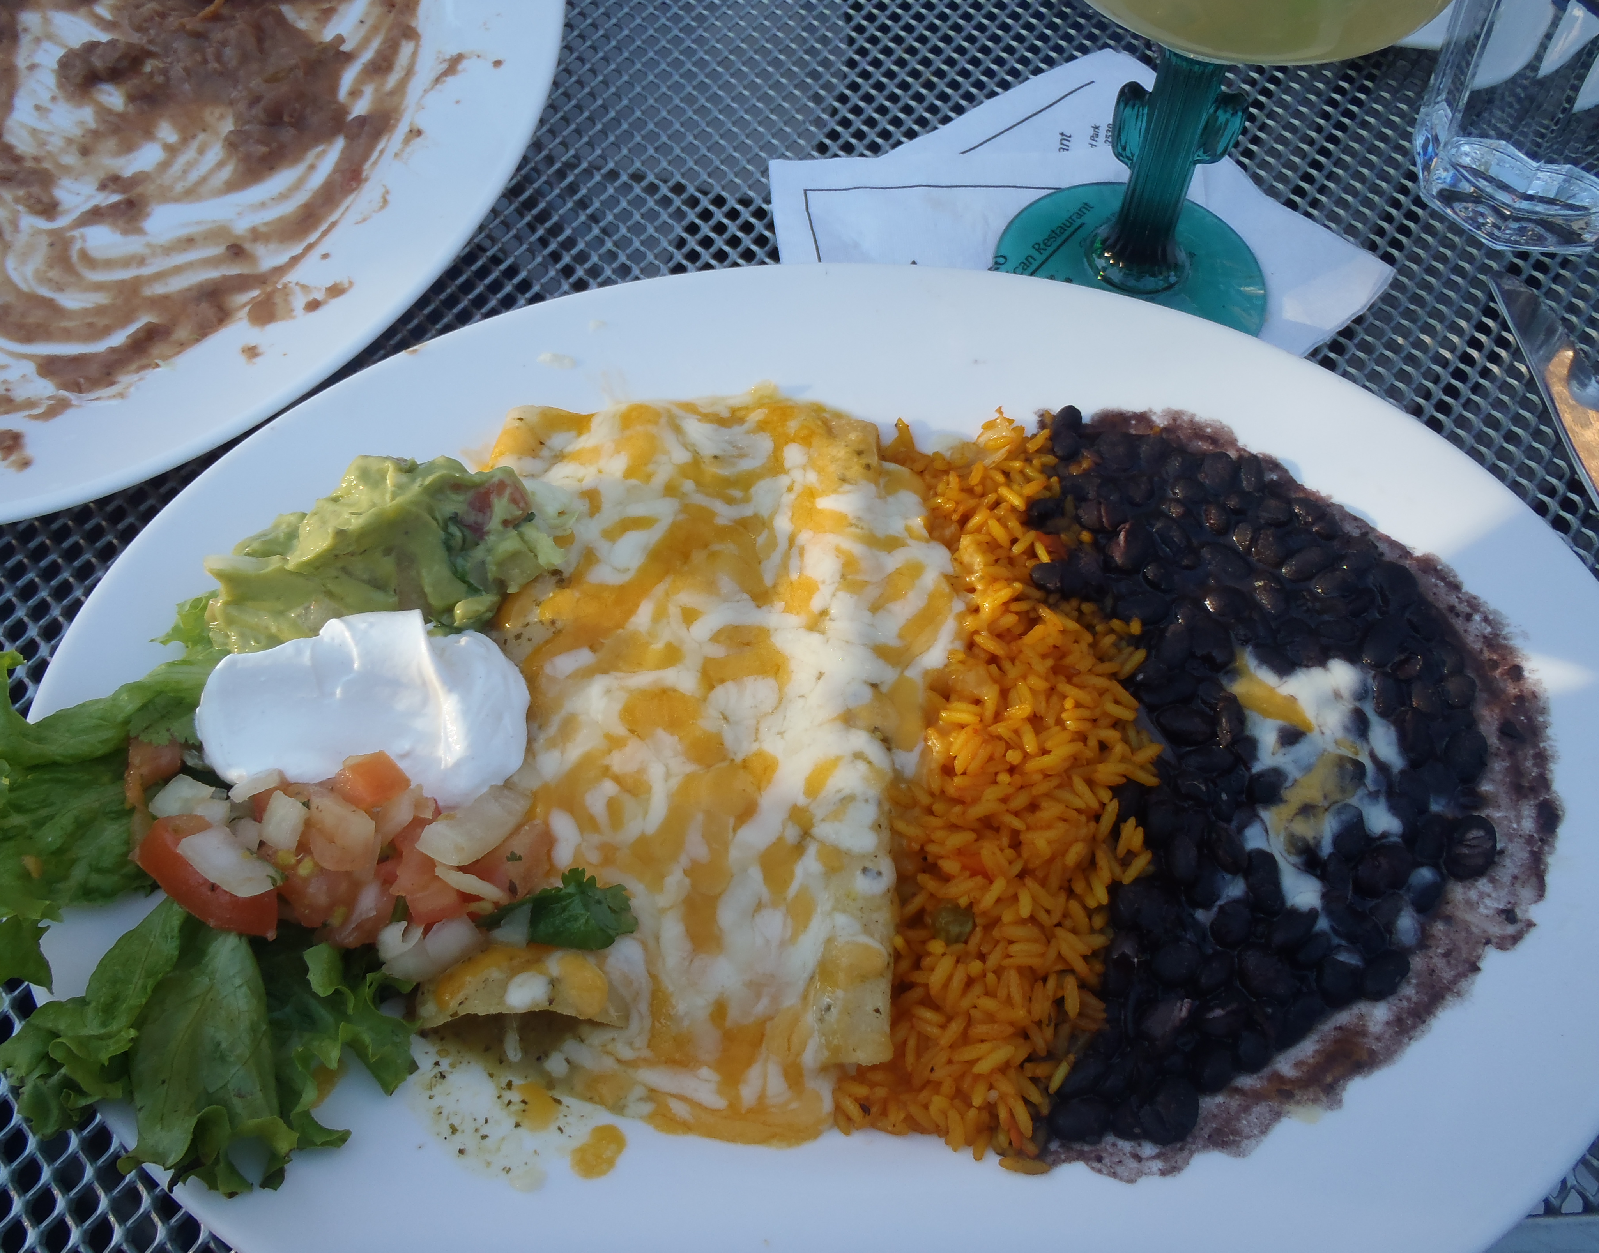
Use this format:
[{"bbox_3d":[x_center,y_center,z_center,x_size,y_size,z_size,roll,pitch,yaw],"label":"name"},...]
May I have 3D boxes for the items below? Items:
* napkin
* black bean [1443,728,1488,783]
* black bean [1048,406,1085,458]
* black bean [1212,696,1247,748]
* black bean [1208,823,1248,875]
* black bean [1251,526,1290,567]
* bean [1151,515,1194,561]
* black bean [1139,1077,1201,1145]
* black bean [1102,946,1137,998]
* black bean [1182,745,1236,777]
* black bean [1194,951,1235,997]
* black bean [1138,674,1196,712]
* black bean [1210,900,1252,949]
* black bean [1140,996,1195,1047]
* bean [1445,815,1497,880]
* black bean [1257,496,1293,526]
[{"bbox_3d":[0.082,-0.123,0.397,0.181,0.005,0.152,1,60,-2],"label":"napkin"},{"bbox_3d":[0.151,0.029,0.305,0.009,0.008,0.014,18,61,9],"label":"black bean"},{"bbox_3d":[0.065,-0.047,0.330,0.008,0.007,0.015,14,61,6],"label":"black bean"},{"bbox_3d":[0.095,0.021,0.298,0.007,0.008,0.013,3,60,1],"label":"black bean"},{"bbox_3d":[0.090,0.047,0.283,0.007,0.007,0.012,-19,62,-12],"label":"black bean"},{"bbox_3d":[0.111,-0.019,0.318,0.008,0.007,0.011,-4,60,-5],"label":"black bean"},{"bbox_3d":[0.089,-0.021,0.324,0.008,0.007,0.013,-25,63,-15],"label":"bean"},{"bbox_3d":[0.072,0.094,0.263,0.011,0.009,0.014,37,66,18],"label":"black bean"},{"bbox_3d":[0.064,0.069,0.272,0.007,0.007,0.011,11,61,5],"label":"black bean"},{"bbox_3d":[0.087,0.029,0.288,0.012,0.006,0.007,-10,61,-8],"label":"black bean"},{"bbox_3d":[0.085,0.071,0.276,0.007,0.007,0.011,39,67,19],"label":"black bean"},{"bbox_3d":[0.082,0.015,0.303,0.013,0.007,0.008,-17,62,-11],"label":"black bean"},{"bbox_3d":[0.088,0.061,0.277,0.008,0.008,0.011,30,63,15],"label":"black bean"},{"bbox_3d":[0.073,0.078,0.267,0.012,0.007,0.009,-25,63,-15],"label":"black bean"},{"bbox_3d":[0.146,0.048,0.293,0.010,0.009,0.015,23,62,11],"label":"bean"},{"bbox_3d":[0.117,-0.028,0.331,0.009,0.007,0.007,16,61,8],"label":"black bean"}]

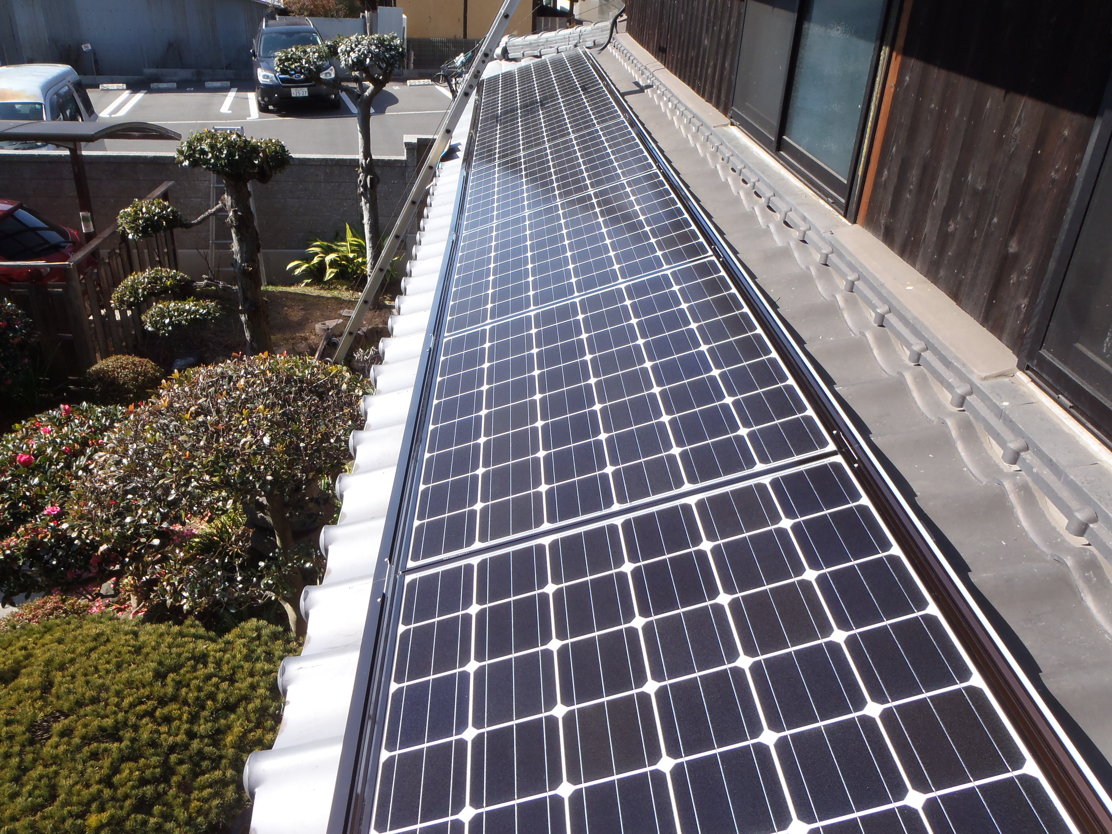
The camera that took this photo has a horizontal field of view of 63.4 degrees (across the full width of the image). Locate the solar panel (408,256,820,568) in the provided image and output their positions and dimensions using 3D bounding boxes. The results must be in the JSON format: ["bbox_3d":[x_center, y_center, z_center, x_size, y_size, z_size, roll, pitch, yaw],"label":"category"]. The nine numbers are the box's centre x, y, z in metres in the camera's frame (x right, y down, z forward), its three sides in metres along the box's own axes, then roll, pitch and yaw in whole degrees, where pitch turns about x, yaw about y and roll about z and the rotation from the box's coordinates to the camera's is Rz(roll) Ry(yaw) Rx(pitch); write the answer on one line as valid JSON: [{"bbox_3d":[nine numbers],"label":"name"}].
[{"bbox_3d":[0.107,-0.084,2.491,0.980,0.040,1.300,-16,28,6],"label":"solar panel"}]

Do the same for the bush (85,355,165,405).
[{"bbox_3d":[-3.841,-0.359,8.003,0.710,0.390,0.670,-10,30,-25],"label":"bush"}]

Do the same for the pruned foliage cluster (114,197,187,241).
[{"bbox_3d":[-3.677,-1.795,8.152,0.620,0.370,0.540,-9,30,-22],"label":"pruned foliage cluster"}]

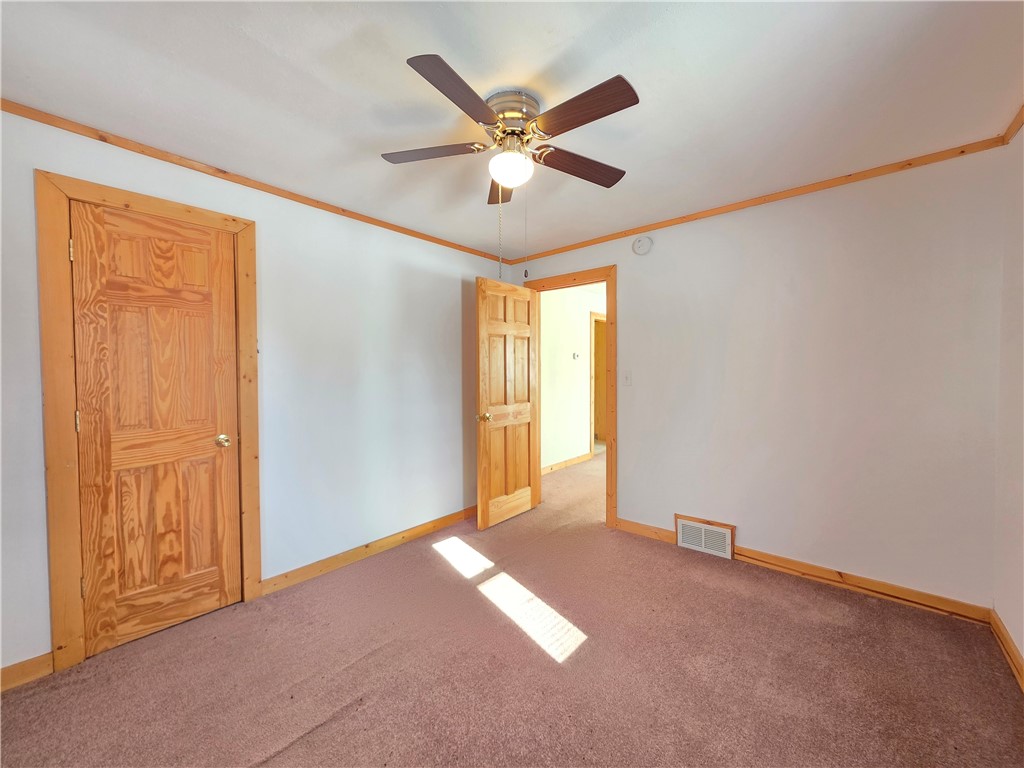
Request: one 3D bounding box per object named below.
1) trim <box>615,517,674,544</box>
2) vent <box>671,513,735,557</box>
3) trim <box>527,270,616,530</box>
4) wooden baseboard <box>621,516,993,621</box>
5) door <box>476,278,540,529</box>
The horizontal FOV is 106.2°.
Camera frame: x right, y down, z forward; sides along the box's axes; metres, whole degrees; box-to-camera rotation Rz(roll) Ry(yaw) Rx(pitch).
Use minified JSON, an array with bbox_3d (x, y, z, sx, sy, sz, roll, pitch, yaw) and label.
[{"bbox_3d":[1.036,1.137,2.988,0.453,0.086,0.028,1,2,40],"label":"trim"},{"bbox_3d":[1.354,1.071,2.711,0.394,0.223,0.045,1,2,40],"label":"vent"},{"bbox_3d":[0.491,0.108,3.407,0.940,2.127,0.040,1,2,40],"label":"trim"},{"bbox_3d":[1.607,1.145,2.513,1.940,0.090,0.030,1,2,40],"label":"wooden baseboard"},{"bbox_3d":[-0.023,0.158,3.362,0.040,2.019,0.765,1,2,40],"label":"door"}]

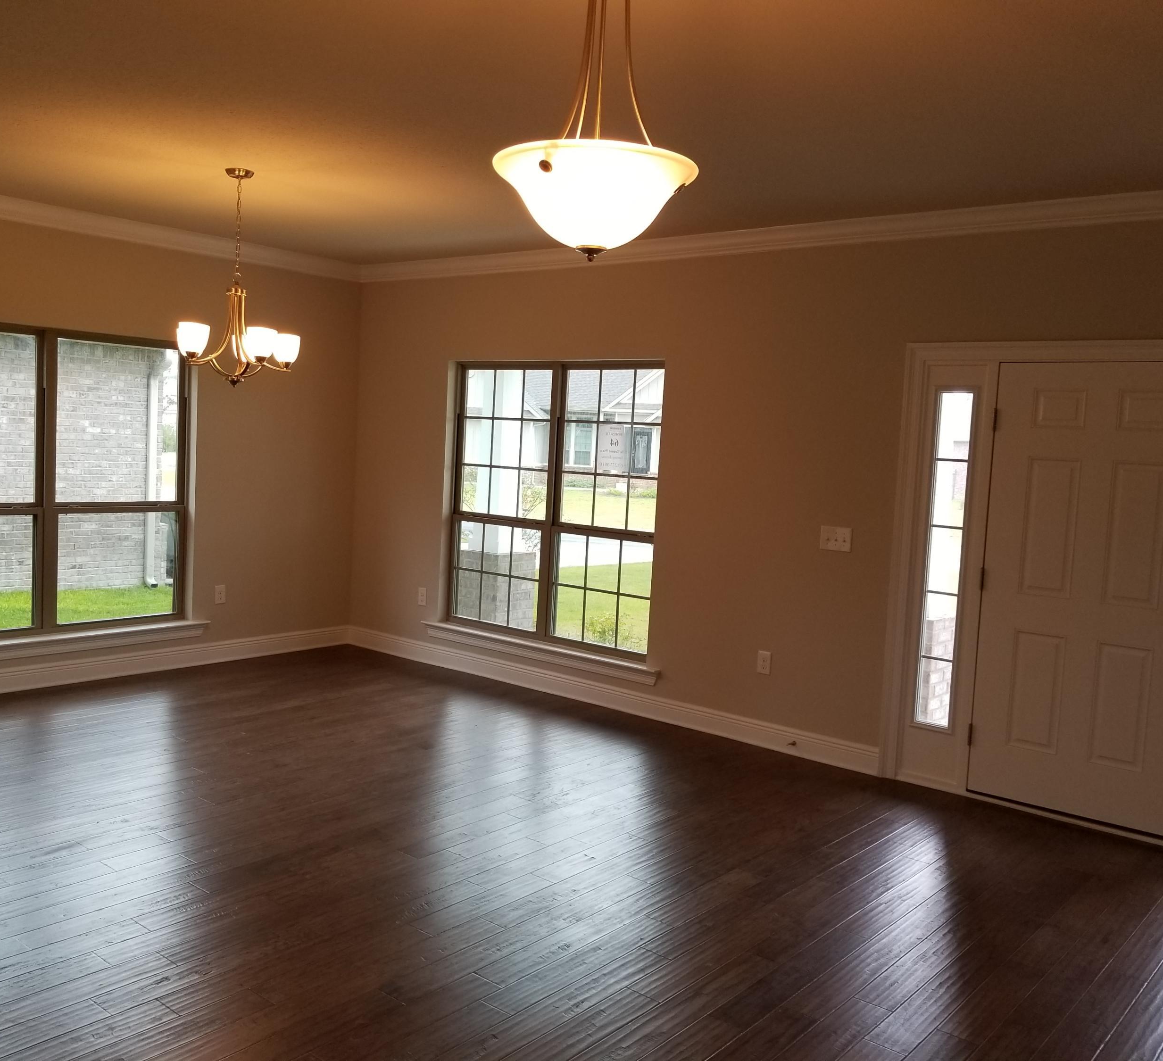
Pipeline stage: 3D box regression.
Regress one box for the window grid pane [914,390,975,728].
[{"bbox_3d":[1.747,0.148,5.108,0.172,1.630,0.030,7,6,39],"label":"window grid pane"}]

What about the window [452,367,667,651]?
[{"bbox_3d":[-0.194,-0.177,6.773,1.740,1.750,0.060,7,6,39],"label":"window"}]

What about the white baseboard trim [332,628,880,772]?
[{"bbox_3d":[-0.126,0.971,6.646,4.170,0.139,0.018,7,6,39],"label":"white baseboard trim"}]

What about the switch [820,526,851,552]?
[{"bbox_3d":[1.302,0.044,5.445,0.165,0.117,0.014,7,6,39],"label":"switch"}]

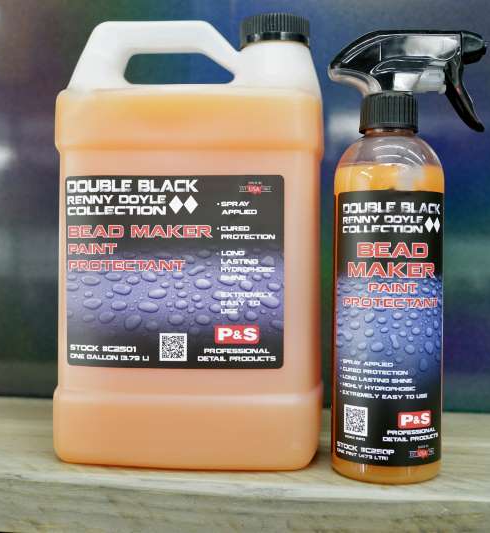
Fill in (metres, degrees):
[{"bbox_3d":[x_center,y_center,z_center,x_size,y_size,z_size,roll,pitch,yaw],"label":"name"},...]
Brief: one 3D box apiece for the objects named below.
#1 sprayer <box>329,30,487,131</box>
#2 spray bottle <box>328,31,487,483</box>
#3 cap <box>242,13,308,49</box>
[{"bbox_3d":[0.092,-0.104,0.442,0.091,0.058,0.034,0,0,2],"label":"sprayer"},{"bbox_3d":[0.092,-0.009,0.442,0.091,0.249,0.063,0,0,2],"label":"spray bottle"},{"bbox_3d":[0.019,-0.145,0.491,0.044,0.018,0.044,0,0,0],"label":"cap"}]

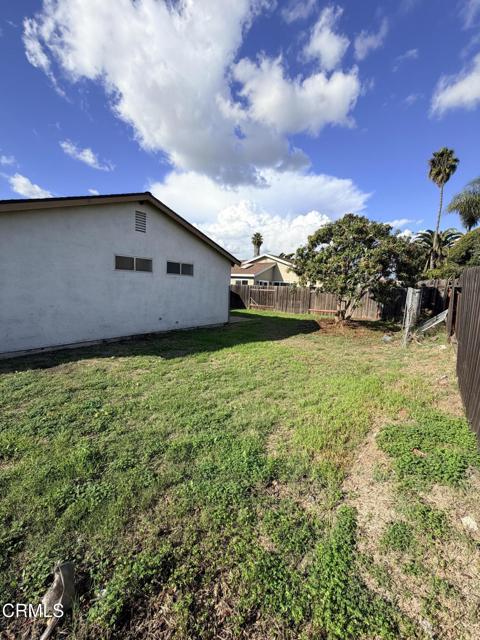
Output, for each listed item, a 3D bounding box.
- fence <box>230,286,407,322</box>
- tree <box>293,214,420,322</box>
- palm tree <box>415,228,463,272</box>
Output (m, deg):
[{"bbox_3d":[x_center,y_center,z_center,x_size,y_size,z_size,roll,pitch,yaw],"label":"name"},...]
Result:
[{"bbox_3d":[3.920,-1.370,17.550,12.700,1.760,0.150,8,9,42],"label":"fence"},{"bbox_3d":[5.580,-2.519,12.860,5.900,5.273,5.600,5,8,23],"label":"tree"},{"bbox_3d":[20.952,-5.311,27.016,4.400,8.287,4.400,7,9,37],"label":"palm tree"}]

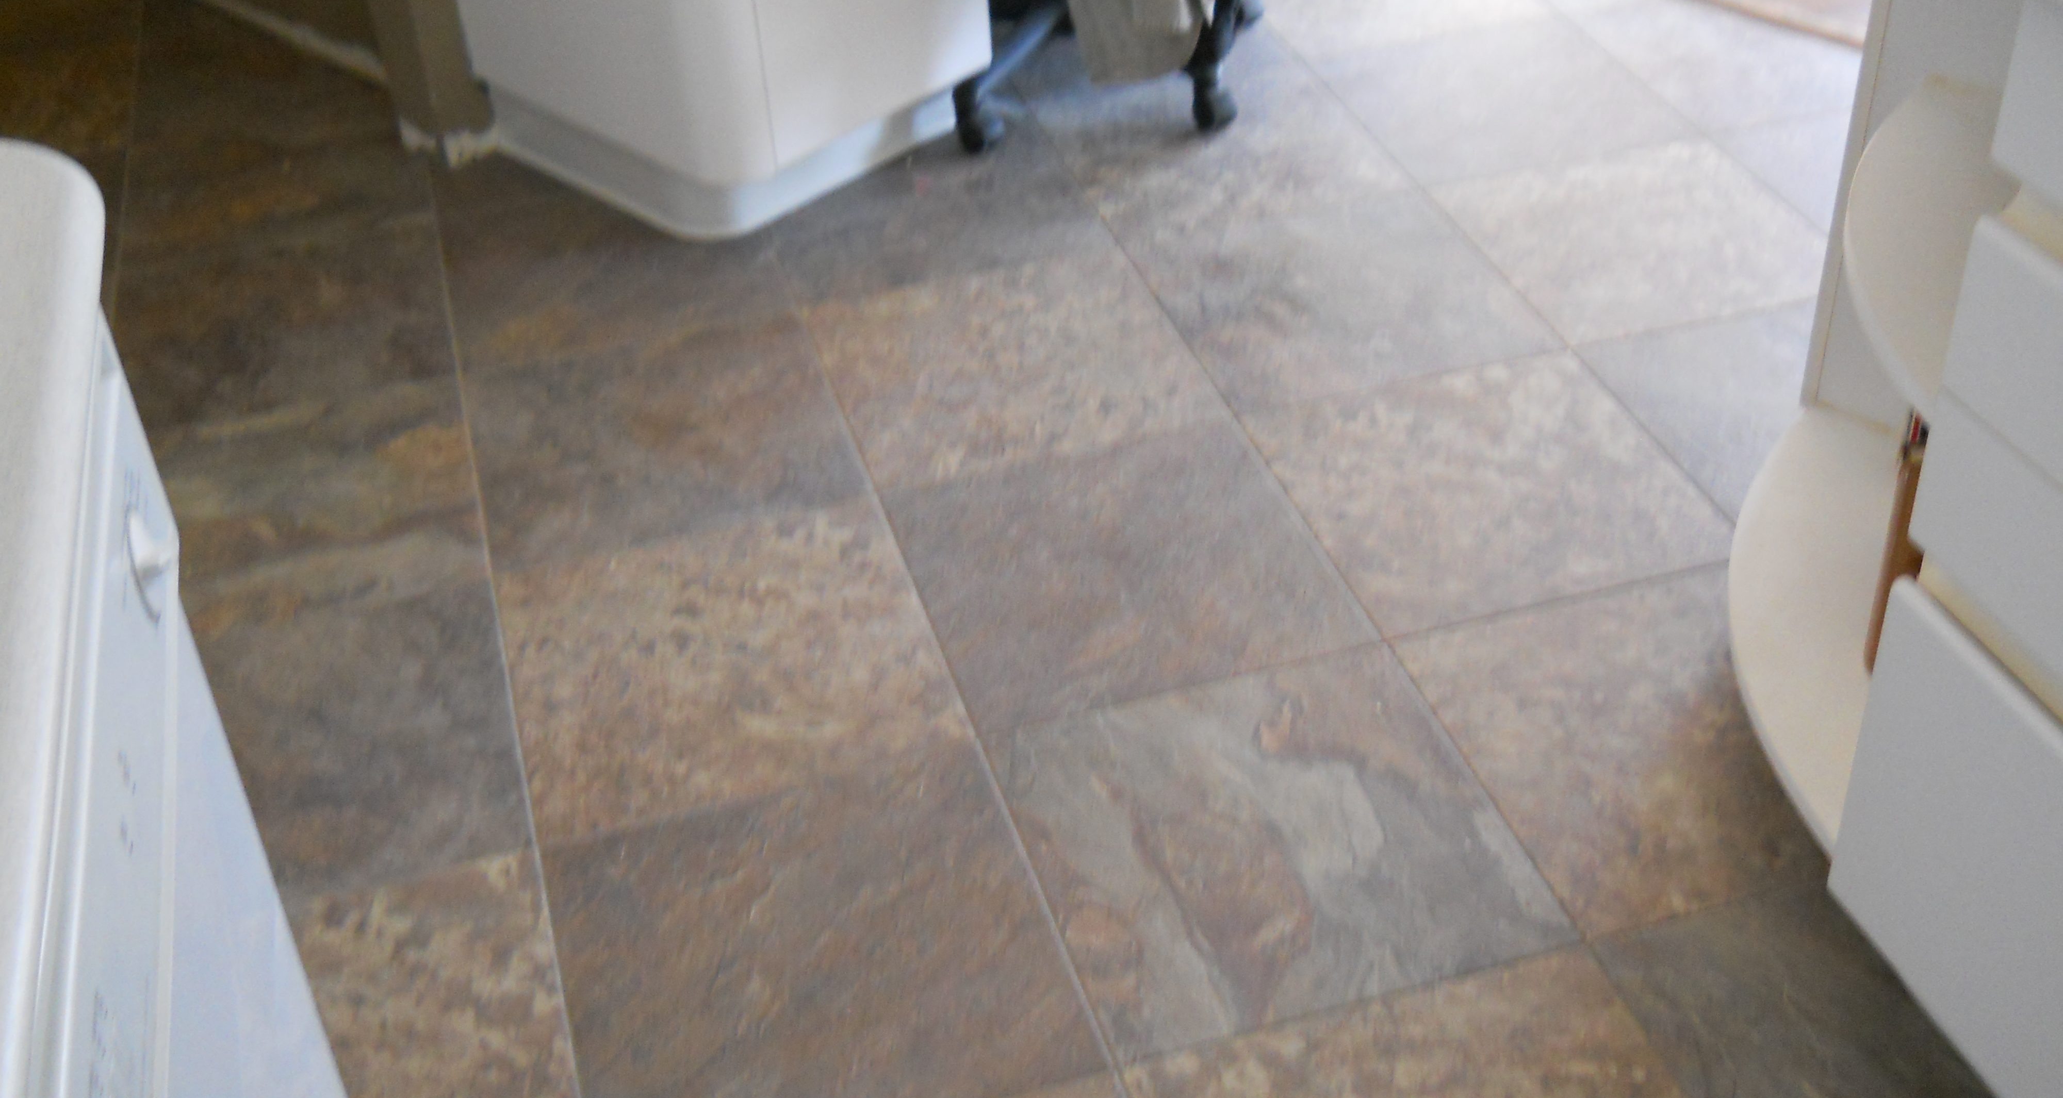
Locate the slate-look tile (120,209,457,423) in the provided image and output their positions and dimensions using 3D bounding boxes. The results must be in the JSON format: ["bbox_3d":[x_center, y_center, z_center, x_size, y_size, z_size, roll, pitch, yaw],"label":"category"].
[{"bbox_3d":[-0.916,-0.273,2.701,0.400,0.010,0.400,-12,38,-11],"label":"slate-look tile"}]

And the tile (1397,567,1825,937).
[{"bbox_3d":[0.587,0.166,1.989,0.403,0.010,0.403,-12,38,-11],"label":"tile"}]

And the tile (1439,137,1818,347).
[{"bbox_3d":[0.745,-0.384,2.695,0.403,0.010,0.403,-12,38,-11],"label":"tile"}]

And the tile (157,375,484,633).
[{"bbox_3d":[-0.796,-0.039,2.369,0.403,0.010,0.403,-12,38,-11],"label":"tile"}]

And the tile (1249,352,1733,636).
[{"bbox_3d":[0.474,-0.067,2.309,0.400,0.010,0.400,-12,38,-11],"label":"tile"}]

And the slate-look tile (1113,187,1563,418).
[{"bbox_3d":[0.359,-0.298,2.622,0.400,0.010,0.400,-12,38,-11],"label":"slate-look tile"}]

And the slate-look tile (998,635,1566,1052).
[{"bbox_3d":[0.201,0.250,1.910,0.403,0.010,0.403,-12,38,-11],"label":"slate-look tile"}]

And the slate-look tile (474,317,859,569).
[{"bbox_3d":[-0.415,-0.128,2.466,0.400,0.010,0.400,-12,38,-11],"label":"slate-look tile"}]

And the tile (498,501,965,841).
[{"bbox_3d":[-0.300,0.104,2.152,0.400,0.010,0.400,-12,38,-11],"label":"tile"}]

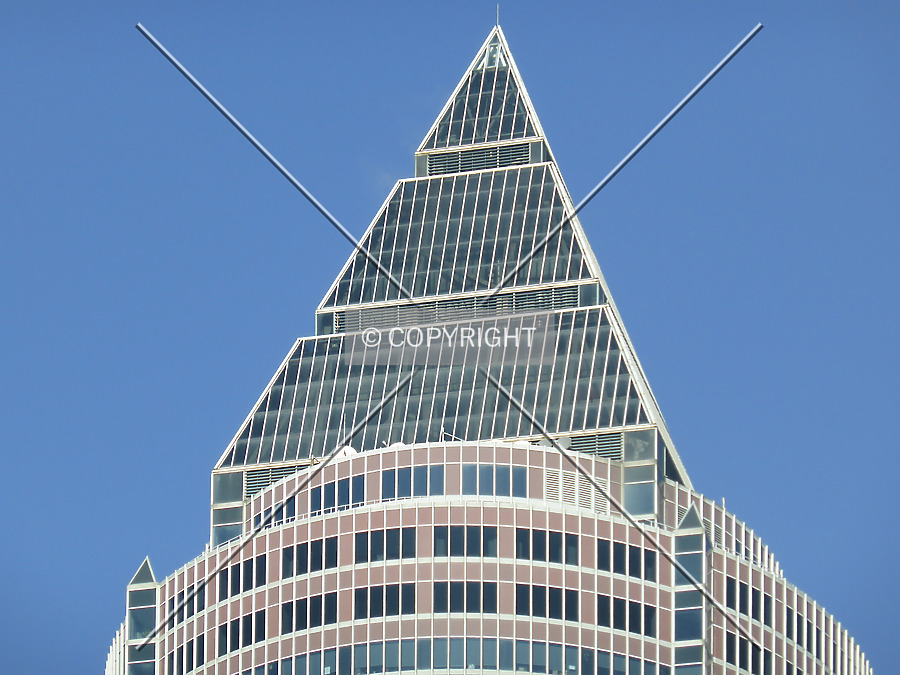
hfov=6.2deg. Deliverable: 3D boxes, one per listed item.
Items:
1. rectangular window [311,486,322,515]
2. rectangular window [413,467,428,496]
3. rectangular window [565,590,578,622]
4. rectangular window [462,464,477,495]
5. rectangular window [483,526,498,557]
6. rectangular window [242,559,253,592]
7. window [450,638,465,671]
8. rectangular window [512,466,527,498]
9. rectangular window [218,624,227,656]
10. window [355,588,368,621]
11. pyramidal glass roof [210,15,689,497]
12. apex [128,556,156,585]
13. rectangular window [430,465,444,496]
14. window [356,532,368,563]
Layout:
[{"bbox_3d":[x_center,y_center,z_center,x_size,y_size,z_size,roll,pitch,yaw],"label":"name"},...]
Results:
[{"bbox_3d":[-6.708,8.269,417.712,0.690,1.740,0.150,-15,-35,24],"label":"rectangular window"},{"bbox_3d":[-1.787,8.725,500.973,0.860,2.120,0.150,-5,-30,11],"label":"rectangular window"},{"bbox_3d":[6.127,13.565,416.931,0.720,1.830,0.100,7,-31,-9],"label":"rectangular window"},{"bbox_3d":[0.986,7.178,415.720,0.690,1.740,0.150,-1,-32,4],"label":"rectangular window"},{"bbox_3d":[2.023,10.221,412.719,0.690,1.780,0.150,0,-32,1],"label":"rectangular window"},{"bbox_3d":[-10.558,12.419,432.344,0.707,1.878,0.150,-20,-37,32],"label":"rectangular window"},{"bbox_3d":[0.386,16.326,425.400,0.770,1.850,0.120,-2,-31,5],"label":"window"},{"bbox_3d":[3.581,7.420,426.055,0.720,1.830,0.100,4,-31,-4],"label":"rectangular window"},{"bbox_3d":[-13.716,18.268,498.480,0.860,2.120,0.150,-23,-37,37],"label":"rectangular window"},{"bbox_3d":[-4.386,13.345,412.156,0.690,1.780,0.150,-10,-33,17],"label":"window"},{"bbox_3d":[2.358,-2.837,460.277,24.260,34.370,24.260,-6,-31,12],"label":"pyramidal glass roof"},{"bbox_3d":[-16.257,12.659,443.194,1.510,2.210,1.510,-6,-33,12],"label":"apex"},{"bbox_3d":[-0.666,7.615,440.280,0.720,1.800,0.150,-4,-33,8],"label":"rectangular window"},{"bbox_3d":[-4.549,10.934,429.874,0.770,1.850,0.120,-10,-32,17],"label":"window"}]

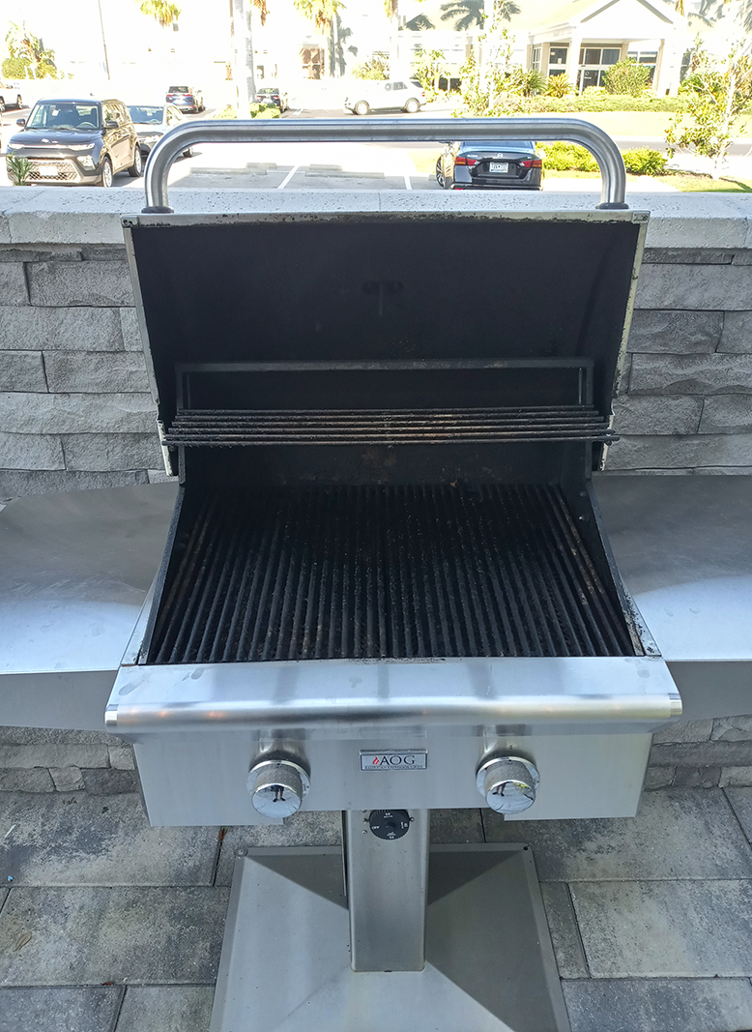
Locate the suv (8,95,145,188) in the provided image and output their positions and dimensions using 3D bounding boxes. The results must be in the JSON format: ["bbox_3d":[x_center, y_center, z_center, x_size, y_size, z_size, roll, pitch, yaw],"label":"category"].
[{"bbox_3d":[-6.320,-7.940,17.680,1.800,1.600,4.200,0,28,-2],"label":"suv"}]

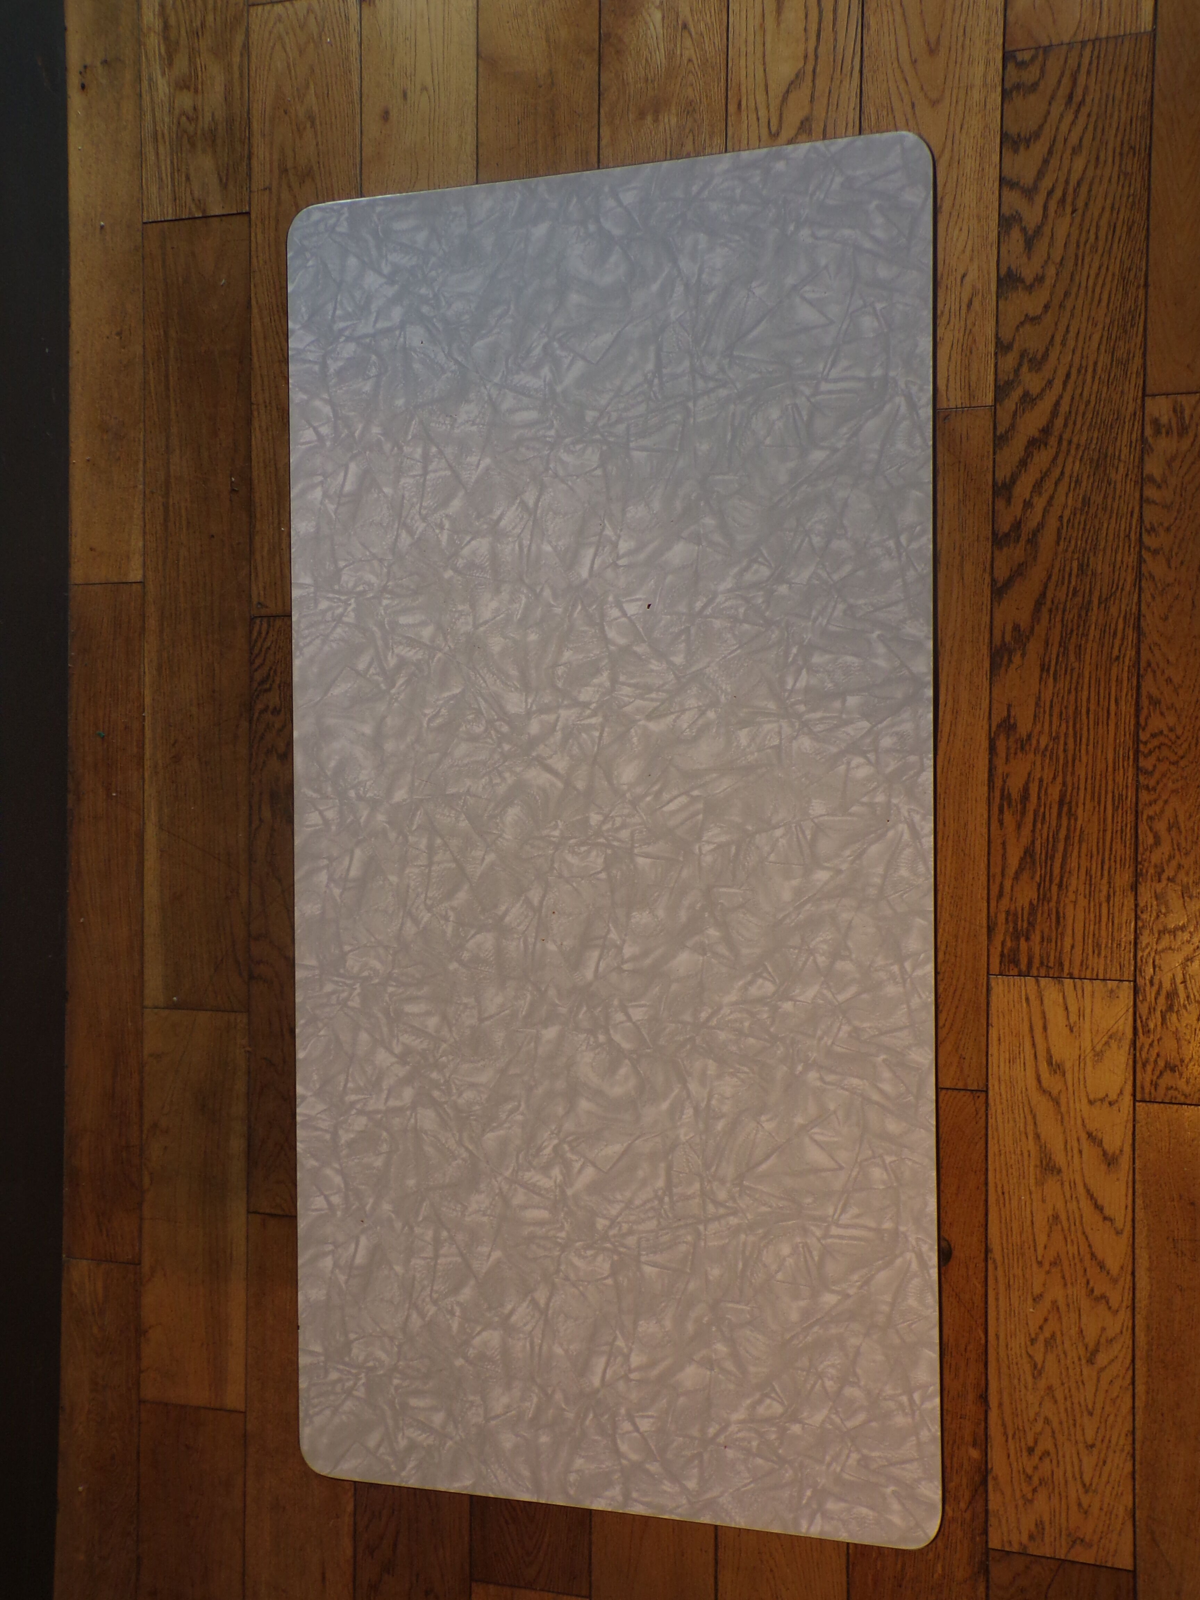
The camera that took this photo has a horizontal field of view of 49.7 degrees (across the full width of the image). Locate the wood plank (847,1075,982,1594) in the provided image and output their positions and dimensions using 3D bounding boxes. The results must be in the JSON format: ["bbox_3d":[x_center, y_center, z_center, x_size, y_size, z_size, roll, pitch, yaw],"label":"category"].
[{"bbox_3d":[0.288,0.509,1.175,0.121,0.020,0.500,1,91,13],"label":"wood plank"}]

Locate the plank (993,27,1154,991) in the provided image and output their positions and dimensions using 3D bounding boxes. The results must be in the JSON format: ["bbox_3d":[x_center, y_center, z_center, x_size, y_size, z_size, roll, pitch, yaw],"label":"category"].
[{"bbox_3d":[0.412,-0.251,1.138,0.122,0.020,0.814,1,91,13],"label":"plank"}]

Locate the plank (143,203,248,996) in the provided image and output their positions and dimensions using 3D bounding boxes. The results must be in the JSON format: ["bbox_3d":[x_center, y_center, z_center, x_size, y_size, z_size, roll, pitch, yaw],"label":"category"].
[{"bbox_3d":[-0.409,-0.188,1.328,0.119,0.020,0.805,1,91,13],"label":"plank"}]

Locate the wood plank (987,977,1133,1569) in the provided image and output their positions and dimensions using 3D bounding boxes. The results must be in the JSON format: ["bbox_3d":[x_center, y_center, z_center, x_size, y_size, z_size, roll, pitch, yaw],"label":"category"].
[{"bbox_3d":[0.407,0.412,1.146,0.122,0.020,0.513,1,91,13],"label":"wood plank"}]

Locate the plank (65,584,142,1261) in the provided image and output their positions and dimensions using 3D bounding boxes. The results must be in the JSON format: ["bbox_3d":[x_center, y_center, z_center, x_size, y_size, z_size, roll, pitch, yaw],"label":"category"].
[{"bbox_3d":[-0.520,0.129,1.358,0.102,0.020,0.706,1,91,13],"label":"plank"}]

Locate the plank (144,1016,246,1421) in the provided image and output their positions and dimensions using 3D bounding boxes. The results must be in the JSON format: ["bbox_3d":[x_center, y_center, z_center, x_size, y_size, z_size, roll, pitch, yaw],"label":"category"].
[{"bbox_3d":[-0.414,0.419,1.336,0.119,0.020,0.409,1,91,13],"label":"plank"}]

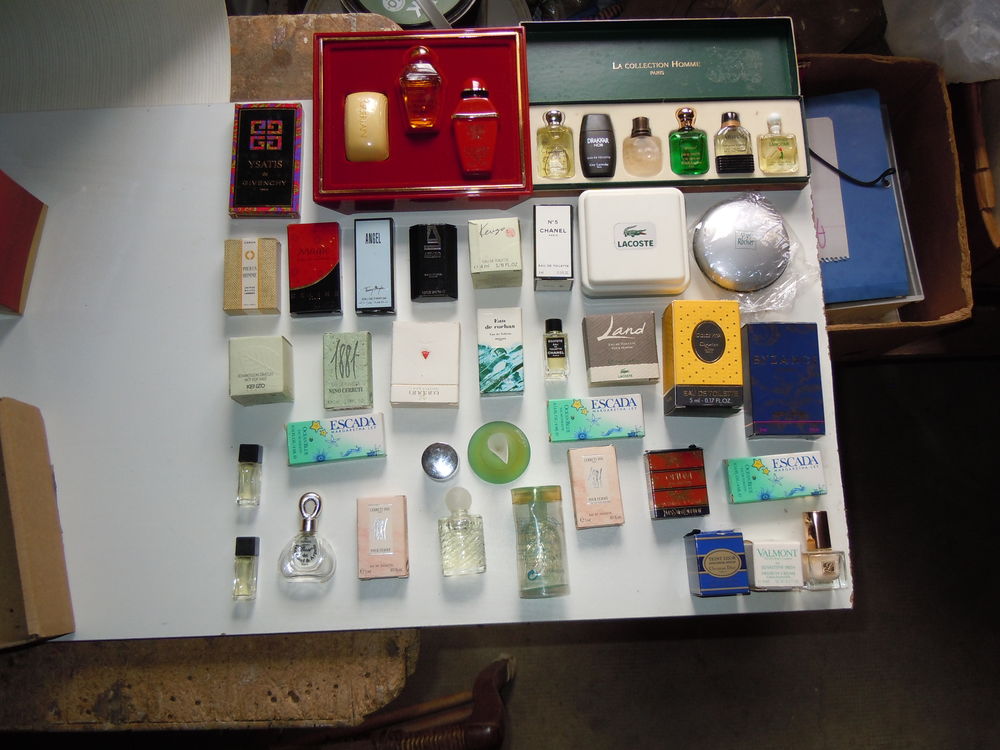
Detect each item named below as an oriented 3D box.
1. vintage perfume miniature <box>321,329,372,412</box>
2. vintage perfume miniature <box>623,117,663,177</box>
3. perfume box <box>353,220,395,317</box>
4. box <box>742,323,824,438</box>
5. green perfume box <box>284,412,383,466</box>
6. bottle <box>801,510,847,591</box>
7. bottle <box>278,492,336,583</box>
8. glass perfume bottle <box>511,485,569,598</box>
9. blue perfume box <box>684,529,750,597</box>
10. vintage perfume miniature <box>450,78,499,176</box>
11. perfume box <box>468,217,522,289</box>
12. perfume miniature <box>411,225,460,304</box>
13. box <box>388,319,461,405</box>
[{"bbox_3d":[-0.112,-0.003,0.639,0.033,0.015,0.055,-3,77,-1],"label":"vintage perfume miniature"},{"bbox_3d":[0.120,-0.192,0.730,0.033,0.020,0.054,0,78,0],"label":"vintage perfume miniature"},{"bbox_3d":[-0.104,-0.089,0.720,0.031,0.014,0.080,-3,78,0],"label":"perfume box"},{"bbox_3d":[0.213,0.004,0.654,0.052,0.018,0.085,0,78,0],"label":"box"},{"bbox_3d":[-0.118,0.047,0.628,0.068,0.013,0.031,-6,77,-1],"label":"green perfume box"},{"bbox_3d":[0.227,0.123,0.609,0.026,0.017,0.055,-3,77,-1],"label":"bottle"},{"bbox_3d":[-0.135,0.114,0.612,0.040,0.017,0.063,0,77,0],"label":"bottle"},{"bbox_3d":[0.028,0.117,0.606,0.034,0.026,0.076,-5,77,-1],"label":"glass perfume bottle"},{"bbox_3d":[0.163,0.143,0.654,0.035,0.039,0.043,-4,78,-1],"label":"blue perfume box"},{"bbox_3d":[-0.019,-0.202,0.708,0.038,0.029,0.088,-2,78,0],"label":"vintage perfume miniature"},{"bbox_3d":[-0.004,-0.093,0.666,0.037,0.037,0.042,-3,78,-1],"label":"perfume box"},{"bbox_3d":[-0.050,-0.085,0.657,0.036,0.015,0.058,-1,77,0],"label":"perfume miniature"},{"bbox_3d":[-0.054,-0.007,0.636,0.048,0.022,0.060,0,77,0],"label":"box"}]

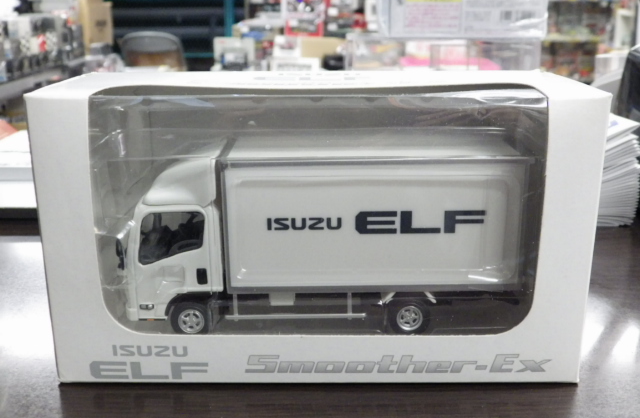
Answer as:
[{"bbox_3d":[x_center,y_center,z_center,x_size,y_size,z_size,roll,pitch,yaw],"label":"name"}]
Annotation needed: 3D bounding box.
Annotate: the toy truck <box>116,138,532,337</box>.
[{"bbox_3d":[0.000,0.011,0.317,0.159,0.074,0.050,0,16,-1],"label":"toy truck"}]

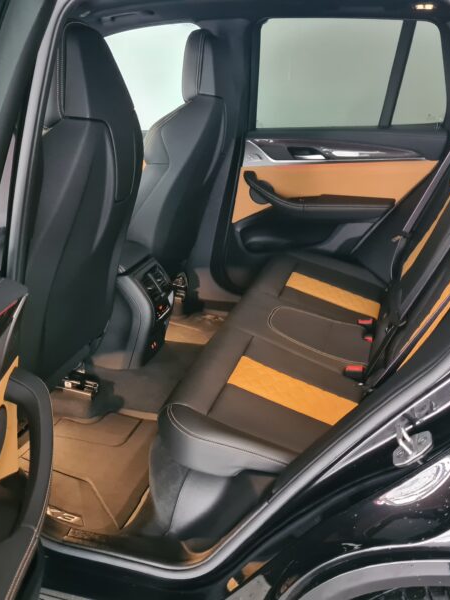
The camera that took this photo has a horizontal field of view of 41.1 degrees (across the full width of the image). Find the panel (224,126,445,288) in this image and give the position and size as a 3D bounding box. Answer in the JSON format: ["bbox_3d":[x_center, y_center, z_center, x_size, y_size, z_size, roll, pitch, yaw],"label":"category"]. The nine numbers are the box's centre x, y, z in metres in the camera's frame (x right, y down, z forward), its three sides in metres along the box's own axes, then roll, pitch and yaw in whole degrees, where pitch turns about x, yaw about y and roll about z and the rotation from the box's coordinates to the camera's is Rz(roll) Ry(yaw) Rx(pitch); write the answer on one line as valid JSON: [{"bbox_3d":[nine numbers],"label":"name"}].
[{"bbox_3d":[0.415,-0.354,2.466,0.840,0.710,0.130,7,24,17],"label":"panel"}]

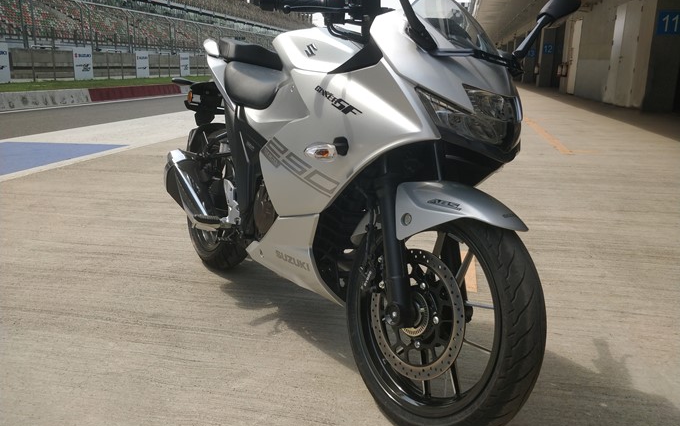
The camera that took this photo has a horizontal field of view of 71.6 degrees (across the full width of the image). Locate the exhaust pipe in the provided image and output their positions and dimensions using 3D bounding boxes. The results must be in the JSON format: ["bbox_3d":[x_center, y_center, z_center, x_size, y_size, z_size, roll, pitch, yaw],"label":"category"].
[{"bbox_3d":[-0.624,-0.079,1.957,0.140,0.170,0.460,-2,33,-36],"label":"exhaust pipe"}]

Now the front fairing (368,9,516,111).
[{"bbox_3d":[0.279,-0.328,1.045,0.360,0.220,0.310,-2,13,-36],"label":"front fairing"}]

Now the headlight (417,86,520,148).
[{"bbox_3d":[0.308,-0.201,1.012,0.280,0.125,0.165,-2,13,-36],"label":"headlight"}]

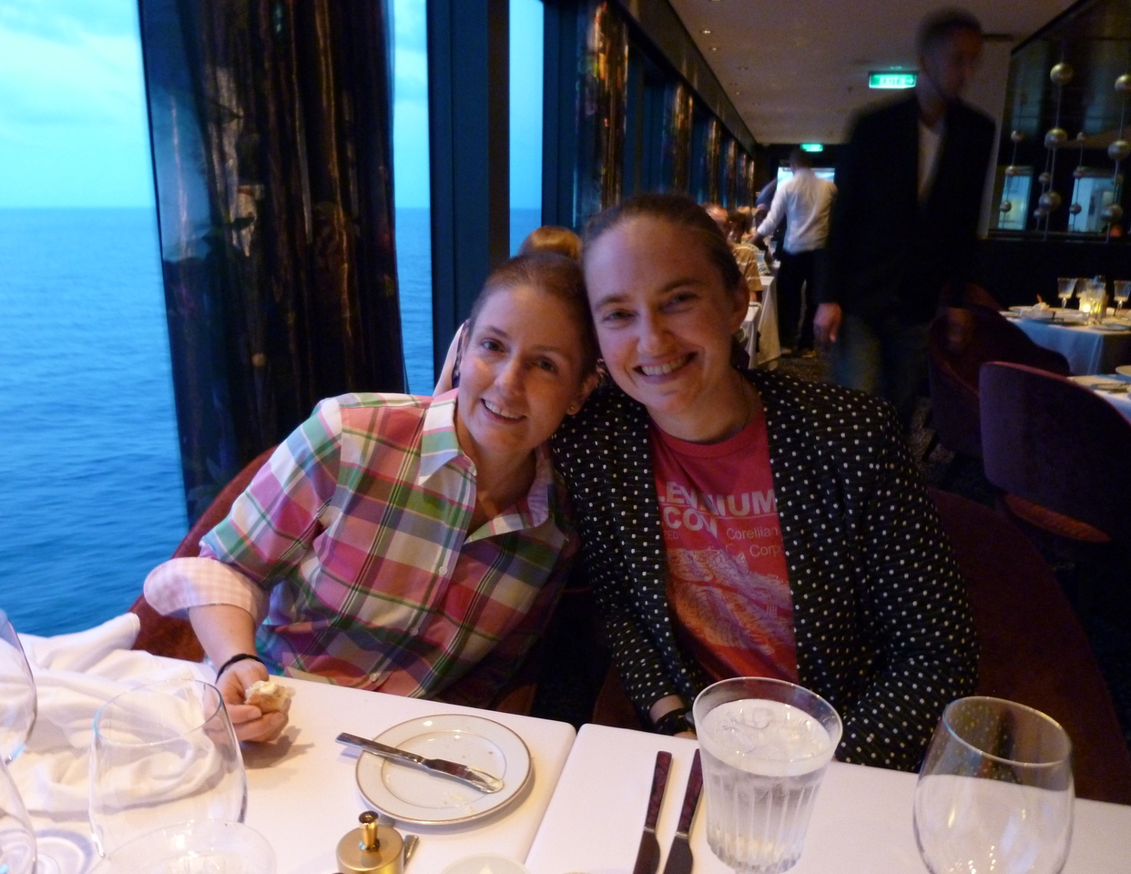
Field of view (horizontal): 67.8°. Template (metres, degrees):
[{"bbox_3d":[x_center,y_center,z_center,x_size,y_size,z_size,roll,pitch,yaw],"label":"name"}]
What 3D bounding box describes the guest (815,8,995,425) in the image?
[{"bbox_3d":[1.070,-0.408,2.728,0.540,1.790,0.380,1,15,4],"label":"guest"}]

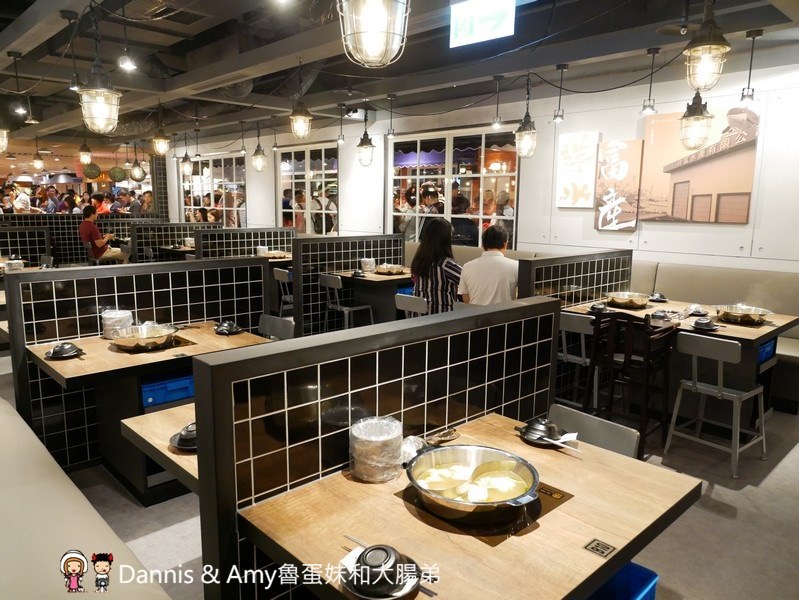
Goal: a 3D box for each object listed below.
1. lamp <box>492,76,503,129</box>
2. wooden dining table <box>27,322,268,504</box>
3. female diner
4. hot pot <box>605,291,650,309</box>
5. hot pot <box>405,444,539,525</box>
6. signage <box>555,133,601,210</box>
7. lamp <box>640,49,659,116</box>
[{"bbox_3d":[0.982,-1.976,5.542,0.102,0.502,0.102,-8,14,-42],"label":"lamp"},{"bbox_3d":[-1.307,0.601,2.998,1.020,0.736,0.704,-8,14,-42],"label":"wooden dining table"},{"bbox_3d":[0.364,0.025,4.519,0.632,1.372,0.490,-8,14,-42],"label":"female diner"},{"bbox_3d":[1.737,0.005,4.221,0.342,0.073,0.367,1,10,0],"label":"hot pot"},{"bbox_3d":[0.194,0.482,1.444,0.342,0.073,0.372,1,10,0],"label":"hot pot"},{"bbox_3d":[1.766,-1.291,5.519,0.041,0.724,0.439,-8,14,-42],"label":"signage"},{"bbox_3d":[2.015,-1.741,4.428,0.102,0.505,0.102,-8,14,-42],"label":"lamp"}]

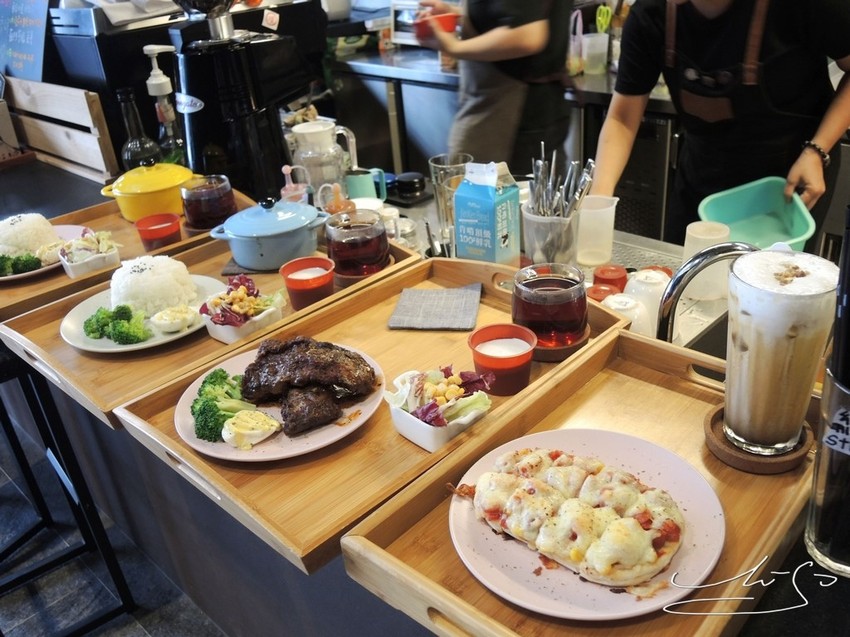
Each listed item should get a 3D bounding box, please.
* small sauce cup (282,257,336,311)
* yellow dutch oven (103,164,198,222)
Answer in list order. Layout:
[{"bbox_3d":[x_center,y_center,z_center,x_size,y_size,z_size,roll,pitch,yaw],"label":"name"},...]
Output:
[{"bbox_3d":[-0.148,-0.042,0.886,0.070,0.049,0.070,-4,27,0],"label":"small sauce cup"},{"bbox_3d":[-0.517,-0.253,1.311,0.188,0.095,0.147,-12,28,-15],"label":"yellow dutch oven"}]

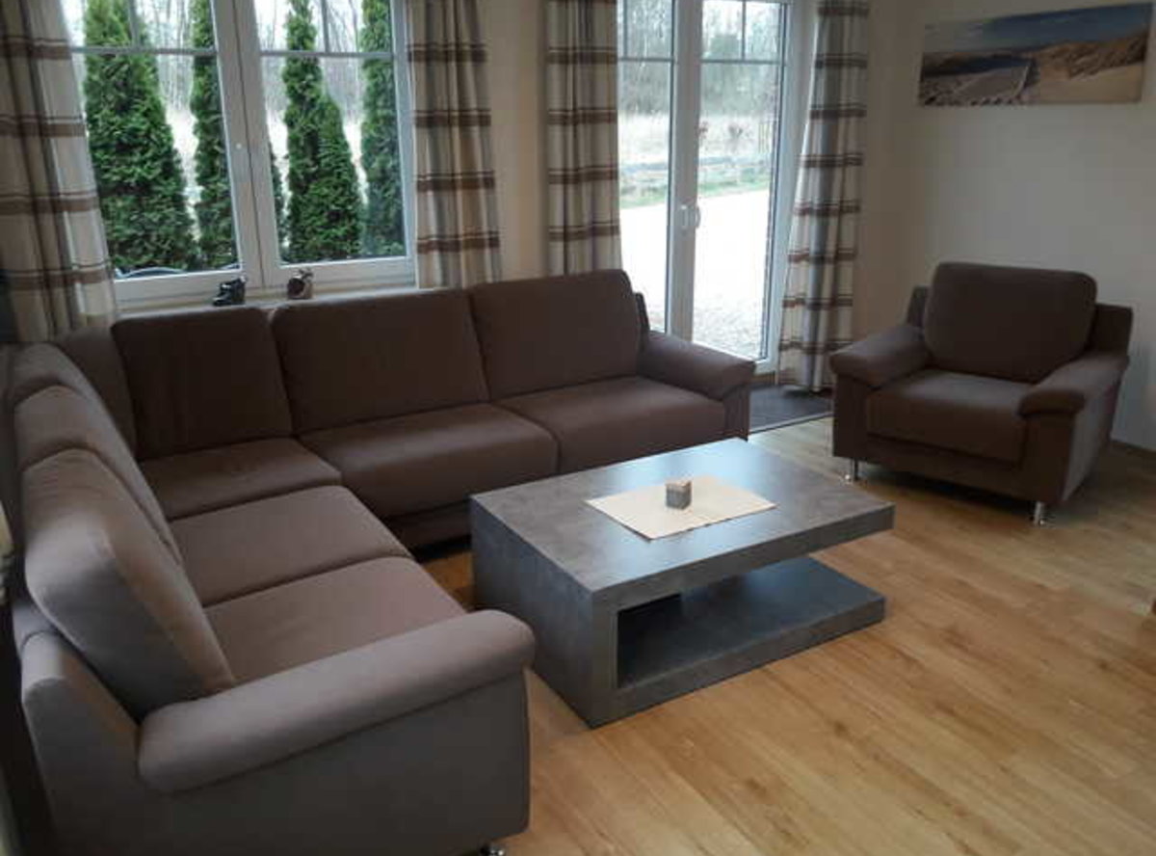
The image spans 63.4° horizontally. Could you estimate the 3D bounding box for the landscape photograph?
[{"bbox_3d":[2.177,-1.794,4.569,0.025,0.402,1.193,-11,21,-30],"label":"landscape photograph"}]

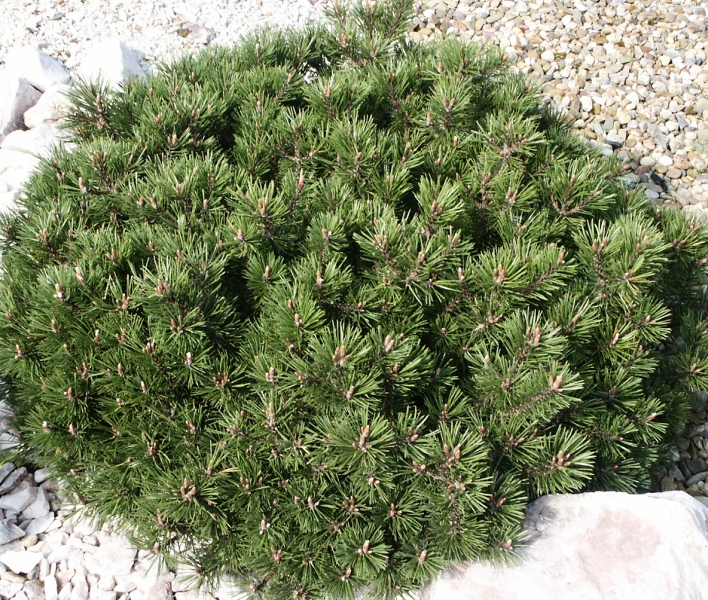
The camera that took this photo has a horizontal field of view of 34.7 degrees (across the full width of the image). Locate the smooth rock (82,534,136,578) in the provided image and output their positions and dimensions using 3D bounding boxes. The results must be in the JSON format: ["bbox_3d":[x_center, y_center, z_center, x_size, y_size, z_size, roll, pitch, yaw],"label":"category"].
[{"bbox_3d":[-0.355,0.373,1.647,0.078,0.042,0.055,0,42,0],"label":"smooth rock"}]

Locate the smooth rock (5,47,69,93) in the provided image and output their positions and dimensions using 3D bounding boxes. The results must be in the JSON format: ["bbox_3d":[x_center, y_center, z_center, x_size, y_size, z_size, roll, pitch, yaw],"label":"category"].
[{"bbox_3d":[-0.734,-0.535,2.626,0.150,0.080,0.110,0,42,0],"label":"smooth rock"}]

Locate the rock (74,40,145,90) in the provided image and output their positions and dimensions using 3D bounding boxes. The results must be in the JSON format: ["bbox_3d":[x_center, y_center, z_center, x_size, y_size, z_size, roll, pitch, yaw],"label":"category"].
[{"bbox_3d":[-0.561,-0.541,2.610,0.155,0.110,0.125,0,42,0],"label":"rock"}]

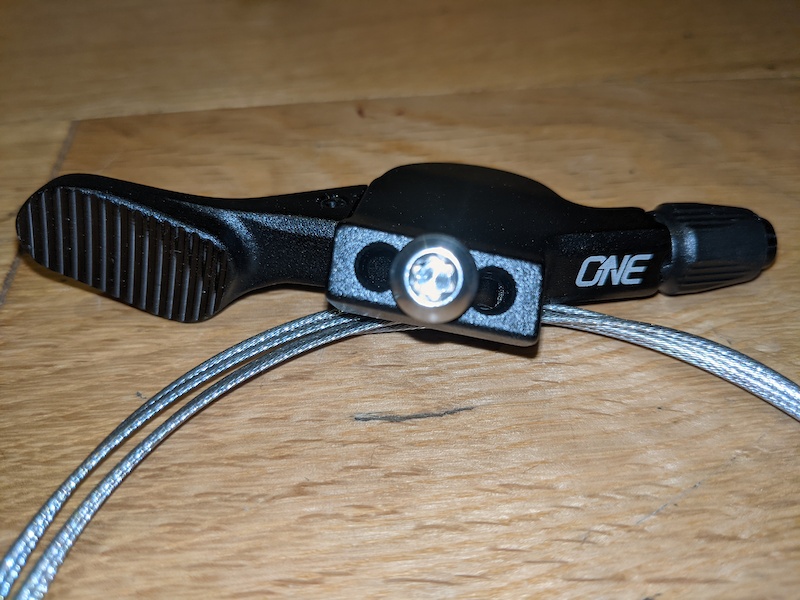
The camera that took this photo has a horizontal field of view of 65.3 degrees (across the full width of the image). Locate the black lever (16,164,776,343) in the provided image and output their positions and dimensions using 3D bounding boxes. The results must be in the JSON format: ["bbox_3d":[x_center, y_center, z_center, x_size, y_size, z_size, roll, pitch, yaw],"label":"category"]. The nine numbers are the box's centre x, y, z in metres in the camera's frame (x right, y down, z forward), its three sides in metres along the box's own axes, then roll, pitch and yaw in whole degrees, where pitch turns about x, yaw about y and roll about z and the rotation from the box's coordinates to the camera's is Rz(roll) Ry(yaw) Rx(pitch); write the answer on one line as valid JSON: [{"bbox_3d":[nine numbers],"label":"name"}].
[{"bbox_3d":[0.000,-0.006,0.074,0.096,0.018,0.023,0,48,0],"label":"black lever"}]

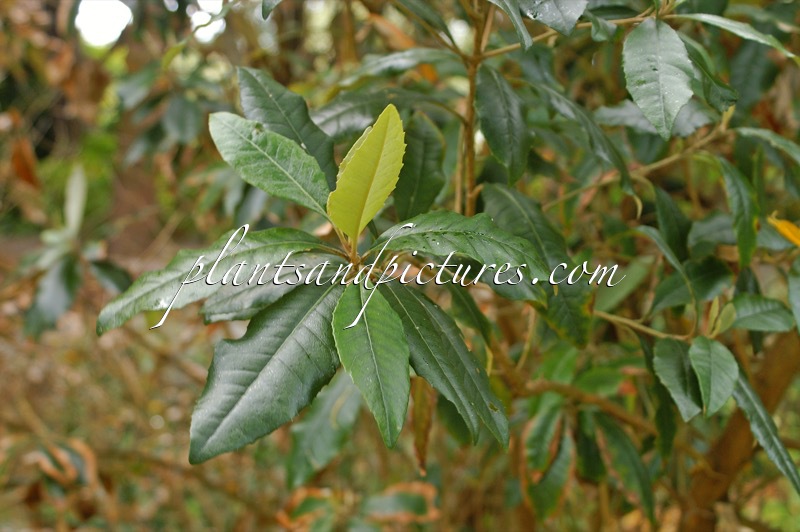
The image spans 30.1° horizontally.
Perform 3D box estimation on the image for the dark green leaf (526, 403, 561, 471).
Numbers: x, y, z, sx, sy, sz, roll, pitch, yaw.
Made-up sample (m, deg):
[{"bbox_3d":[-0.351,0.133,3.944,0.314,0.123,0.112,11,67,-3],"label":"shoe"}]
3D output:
[{"bbox_3d":[0.106,0.127,1.100,0.024,0.057,0.020,12,-9,0],"label":"dark green leaf"}]

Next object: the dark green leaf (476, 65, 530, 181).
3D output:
[{"bbox_3d":[0.063,-0.086,0.900,0.027,0.071,0.020,-10,-9,0],"label":"dark green leaf"}]

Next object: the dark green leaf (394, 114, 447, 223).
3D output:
[{"bbox_3d":[0.010,-0.059,0.900,0.030,0.070,0.018,11,-6,0],"label":"dark green leaf"}]

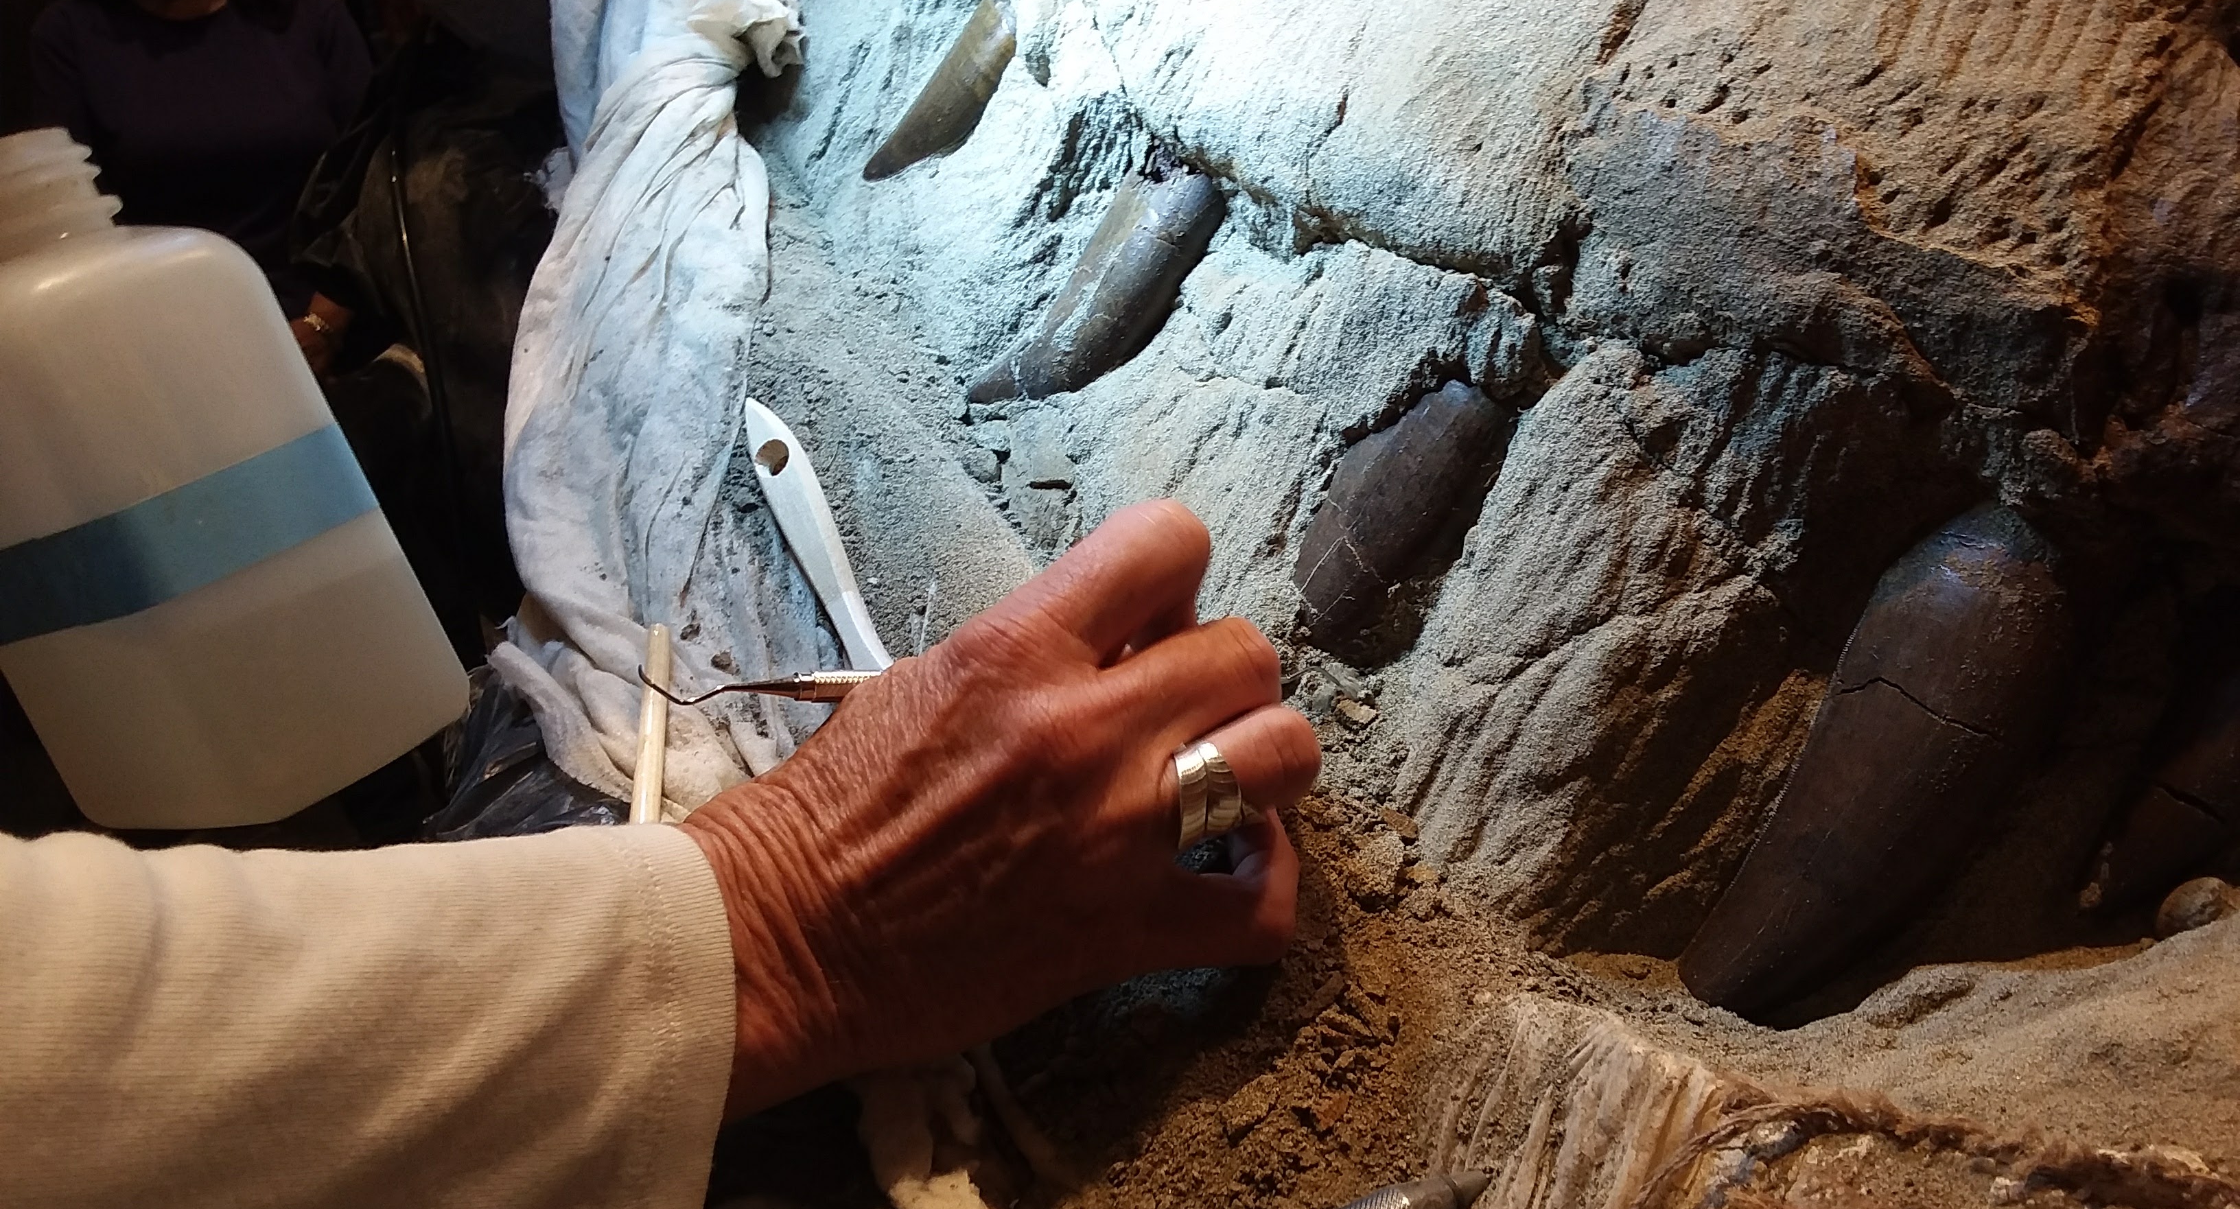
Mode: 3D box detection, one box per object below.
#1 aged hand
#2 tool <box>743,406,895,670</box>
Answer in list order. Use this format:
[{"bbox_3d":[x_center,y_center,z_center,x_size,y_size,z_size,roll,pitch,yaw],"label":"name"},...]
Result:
[{"bbox_3d":[-0.024,0.049,0.408,0.150,0.100,0.080,-25,-7,-10],"label":"aged hand"},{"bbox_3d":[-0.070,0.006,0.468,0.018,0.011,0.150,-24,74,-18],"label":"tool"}]

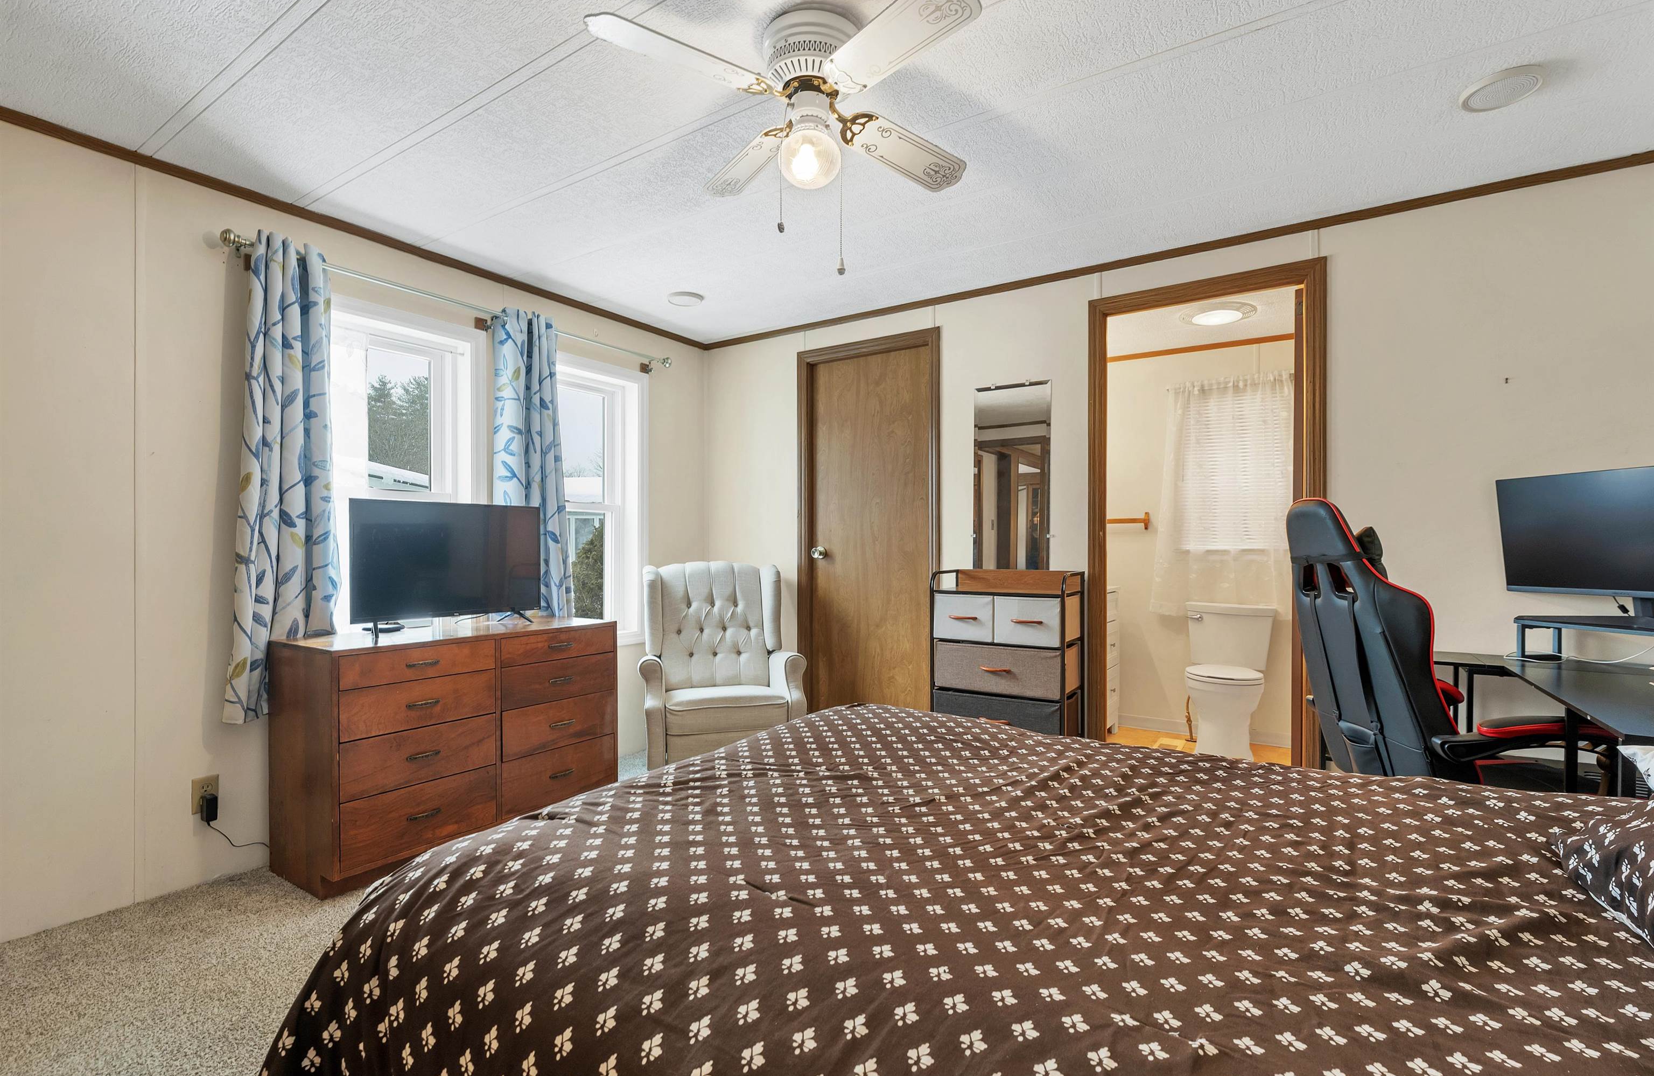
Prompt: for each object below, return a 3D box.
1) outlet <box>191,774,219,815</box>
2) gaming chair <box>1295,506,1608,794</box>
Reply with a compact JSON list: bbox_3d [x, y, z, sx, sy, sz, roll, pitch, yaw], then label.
[{"bbox_3d":[-2.044,0.846,2.270,0.015,0.115,0.071,0,0,34],"label":"outlet"},{"bbox_3d":[1.740,0.509,1.986,0.700,1.210,0.670,0,0,1],"label":"gaming chair"}]

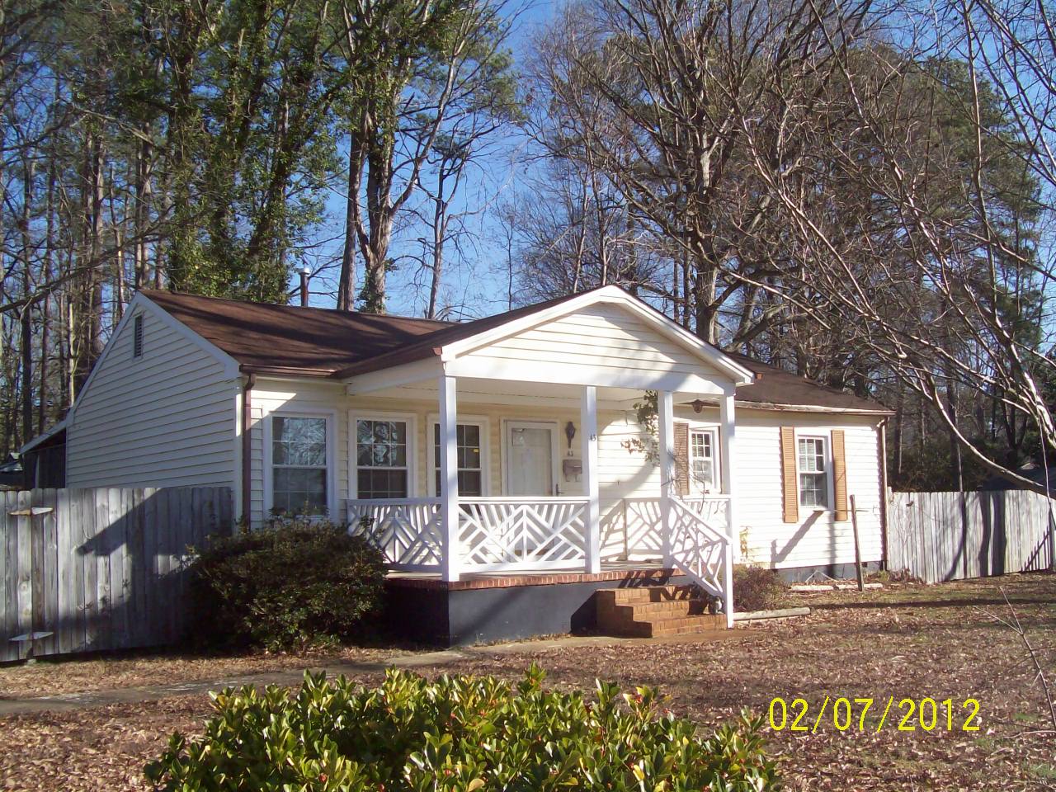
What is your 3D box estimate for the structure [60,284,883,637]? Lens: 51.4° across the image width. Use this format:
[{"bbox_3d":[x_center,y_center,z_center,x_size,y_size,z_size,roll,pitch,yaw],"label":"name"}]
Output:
[{"bbox_3d":[0.091,1.114,19.669,13.483,4.949,10.807,4,-8,-37],"label":"structure"}]

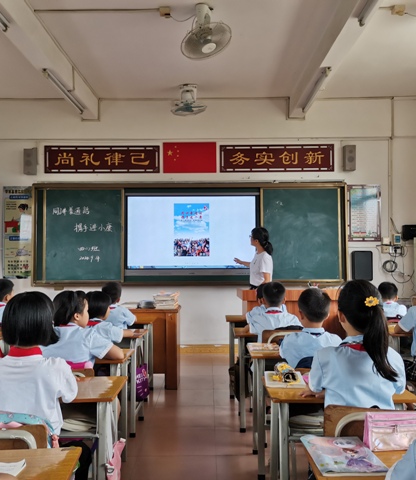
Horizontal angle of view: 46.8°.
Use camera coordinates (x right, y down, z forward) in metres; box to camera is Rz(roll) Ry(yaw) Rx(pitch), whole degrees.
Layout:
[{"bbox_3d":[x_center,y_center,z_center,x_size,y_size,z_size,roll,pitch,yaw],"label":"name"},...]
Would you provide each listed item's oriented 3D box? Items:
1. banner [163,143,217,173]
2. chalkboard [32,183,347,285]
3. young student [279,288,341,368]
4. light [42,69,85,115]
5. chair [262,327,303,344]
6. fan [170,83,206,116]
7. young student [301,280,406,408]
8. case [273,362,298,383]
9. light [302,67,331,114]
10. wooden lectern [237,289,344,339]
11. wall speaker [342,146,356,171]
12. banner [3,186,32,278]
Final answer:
[{"bbox_3d":[-0.236,-1.080,6.269,0.685,0.410,0.012,0,-2,0],"label":"banner"},{"bbox_3d":[-0.234,-0.081,6.257,4.050,1.330,0.100,0,-2,0],"label":"chalkboard"},{"bbox_3d":[0.550,0.820,2.636,0.380,1.120,0.580,0,-2,0],"label":"young student"},{"bbox_3d":[-1.528,-1.556,5.181,0.070,0.100,1.240,0,-2,0],"label":"light"},{"bbox_3d":[0.522,0.988,3.267,0.370,0.770,0.420,0,-2,0],"label":"chair"},{"bbox_3d":[-0.237,-1.686,5.839,0.430,0.370,0.430,0,-2,0],"label":"fan"},{"bbox_3d":[0.535,0.740,1.834,0.400,1.180,0.550,0,-2,-6],"label":"young student"},{"bbox_3d":[0.346,0.579,2.111,0.075,0.060,0.180,0,-2,0],"label":"case"},{"bbox_3d":[1.136,-1.581,5.250,0.080,0.090,1.240,0,-2,0],"label":"light"},{"bbox_3d":[0.908,0.966,5.056,1.130,0.920,0.640,0,-2,0],"label":"wooden lectern"},{"bbox_3d":[1.830,-1.049,6.266,0.150,0.335,0.140,0,-2,0],"label":"wall speaker"},{"bbox_3d":[-2.459,-0.102,6.249,0.425,1.190,0.015,0,-2,0],"label":"banner"}]

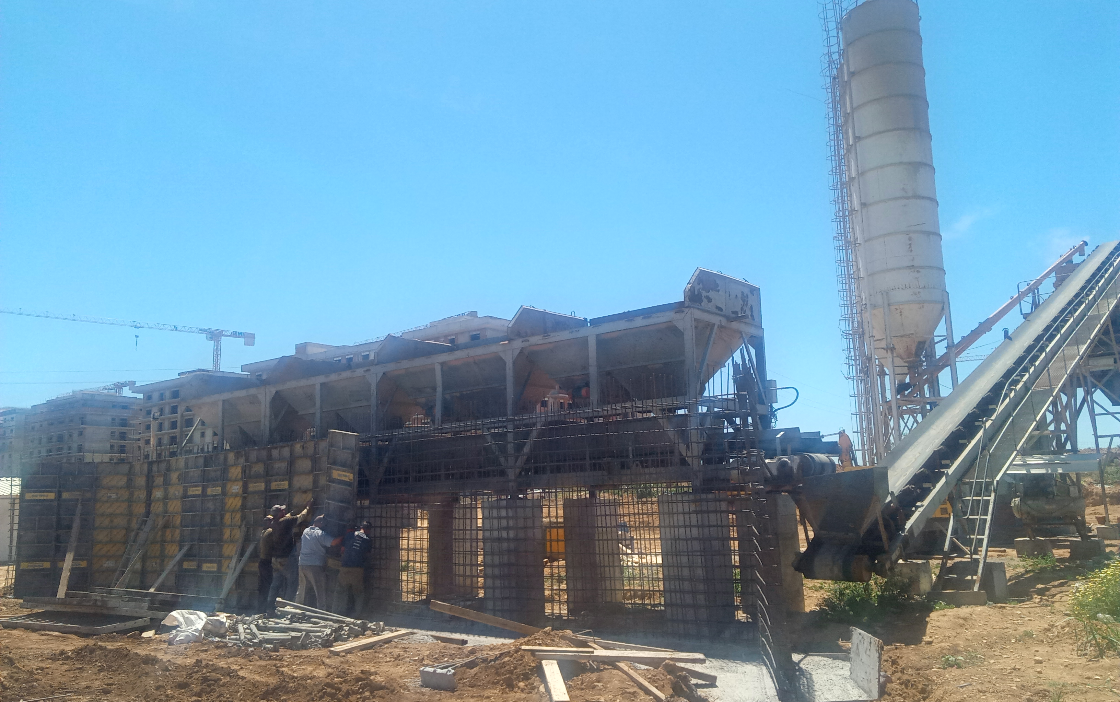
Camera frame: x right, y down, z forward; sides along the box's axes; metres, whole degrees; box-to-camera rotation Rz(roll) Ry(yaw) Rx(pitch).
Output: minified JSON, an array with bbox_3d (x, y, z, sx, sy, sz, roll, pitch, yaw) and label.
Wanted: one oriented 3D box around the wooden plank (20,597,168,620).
[{"bbox_3d":[-7.795,4.265,15.153,3.984,0.220,0.260,-7,-11,31],"label":"wooden plank"}]

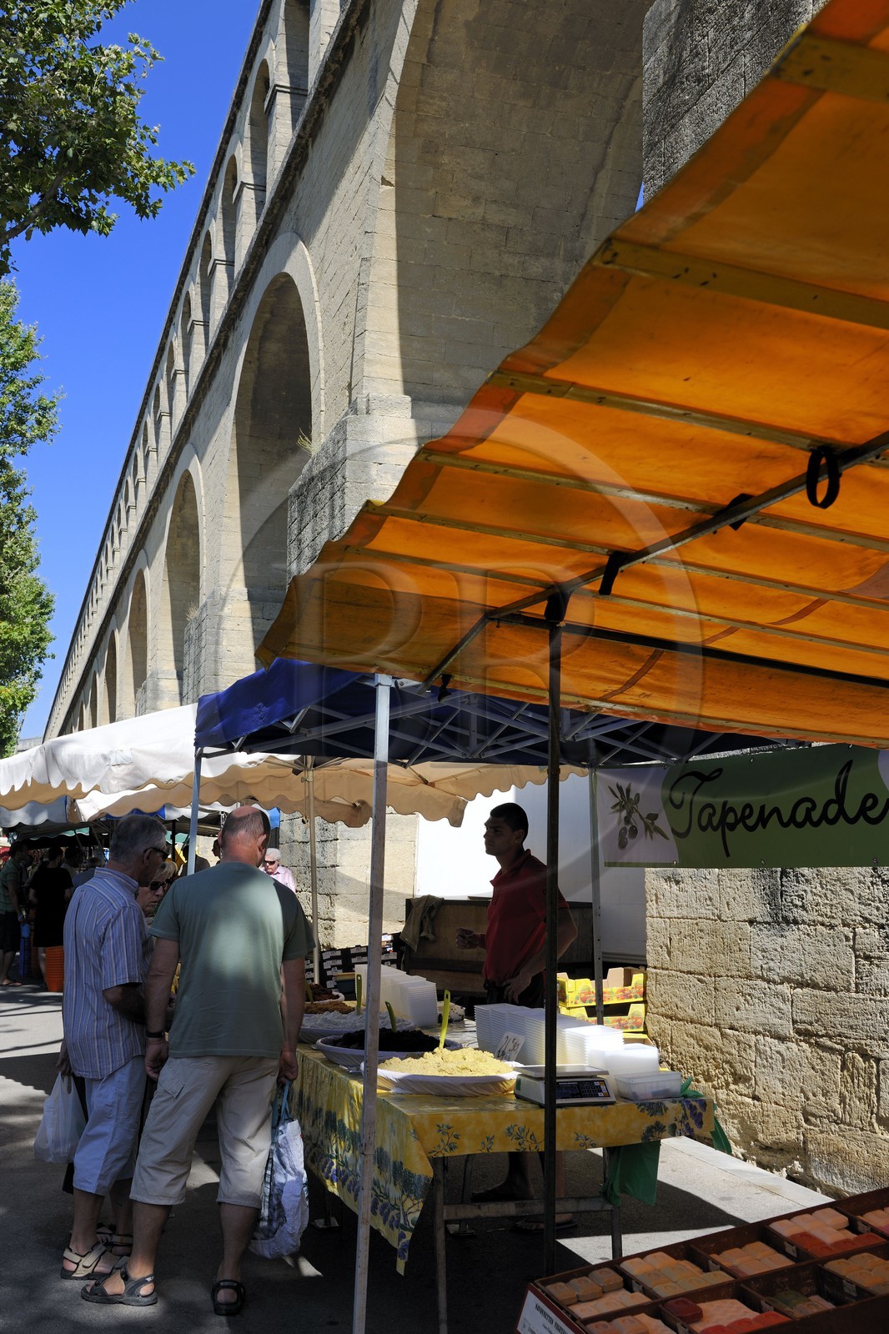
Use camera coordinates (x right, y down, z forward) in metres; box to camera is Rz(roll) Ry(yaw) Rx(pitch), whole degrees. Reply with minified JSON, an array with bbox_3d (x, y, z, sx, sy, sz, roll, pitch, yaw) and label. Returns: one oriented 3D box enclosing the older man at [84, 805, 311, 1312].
[{"bbox_3d":[-0.870,1.361,4.673,0.730,1.720,0.480,3,-9,-17],"label":"older man"}]

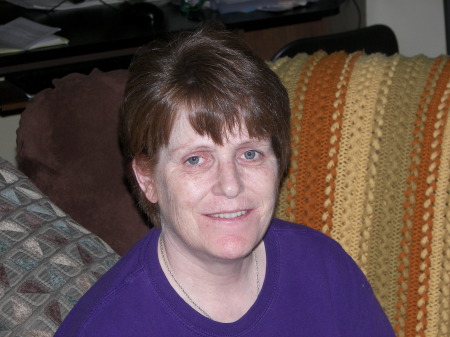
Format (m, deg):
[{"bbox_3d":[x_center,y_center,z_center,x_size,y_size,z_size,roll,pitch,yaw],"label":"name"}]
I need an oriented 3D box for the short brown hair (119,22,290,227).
[{"bbox_3d":[-0.021,-0.046,1.670,0.190,0.230,0.215,-7,11,-13],"label":"short brown hair"}]

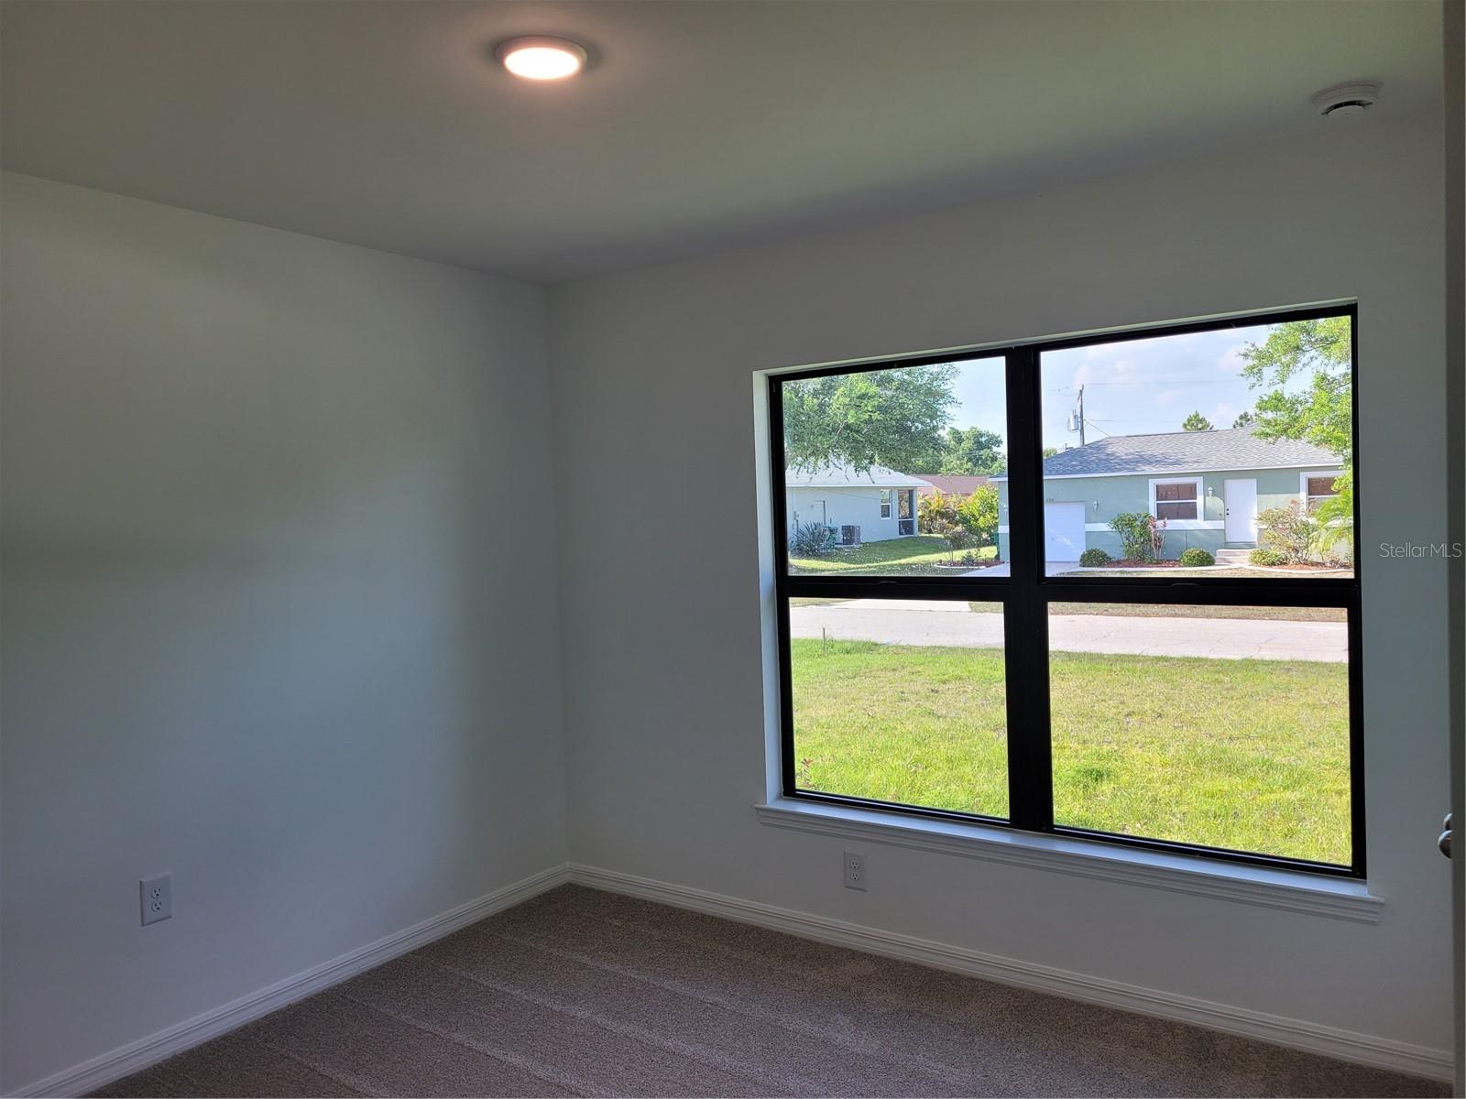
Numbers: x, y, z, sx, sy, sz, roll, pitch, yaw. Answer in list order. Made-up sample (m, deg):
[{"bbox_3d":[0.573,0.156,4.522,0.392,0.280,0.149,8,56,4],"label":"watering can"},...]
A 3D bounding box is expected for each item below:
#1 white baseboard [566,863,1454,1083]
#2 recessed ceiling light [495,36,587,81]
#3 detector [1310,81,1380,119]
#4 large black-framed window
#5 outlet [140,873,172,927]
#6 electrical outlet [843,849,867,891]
[{"bbox_3d":[0.585,1.312,3.608,3.060,0.082,0.015,0,3,35],"label":"white baseboard"},{"bbox_3d":[-0.382,-0.974,2.196,0.180,0.023,0.180,-2,2,0],"label":"recessed ceiling light"},{"bbox_3d":[1.417,-1.036,2.550,0.142,0.044,0.142,0,3,35],"label":"detector"},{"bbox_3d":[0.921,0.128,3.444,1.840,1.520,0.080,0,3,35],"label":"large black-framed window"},{"bbox_3d":[-1.626,0.989,3.110,0.007,0.125,0.081,0,3,35],"label":"outlet"},{"bbox_3d":[0.414,1.088,3.718,0.081,0.125,0.007,0,3,35],"label":"electrical outlet"}]

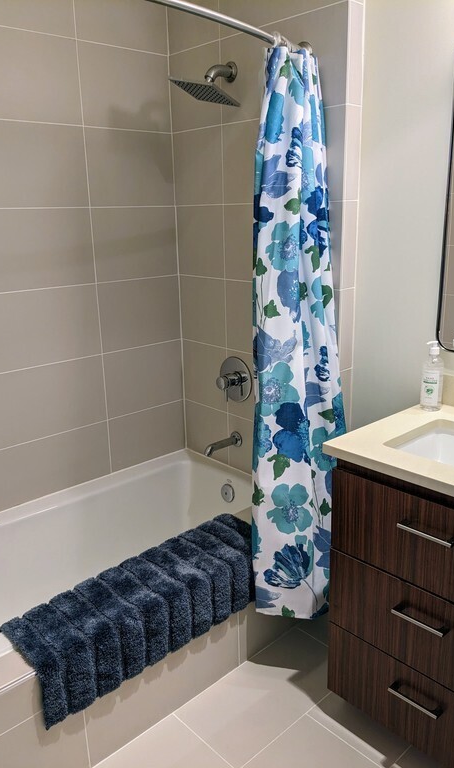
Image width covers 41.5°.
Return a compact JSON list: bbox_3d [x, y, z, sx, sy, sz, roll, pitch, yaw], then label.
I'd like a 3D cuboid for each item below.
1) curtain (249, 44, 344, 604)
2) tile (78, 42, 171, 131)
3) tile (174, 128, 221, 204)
[{"bbox_3d":[0.230,-0.131,1.992,0.340,1.840,0.270,-15,21,-40],"label":"curtain"},{"bbox_3d":[-0.404,-1.195,2.437,0.434,0.302,0.012,-15,21,-40],"label":"tile"},{"bbox_3d":[-0.120,-0.916,2.546,0.012,0.302,0.320,-15,21,-40],"label":"tile"}]

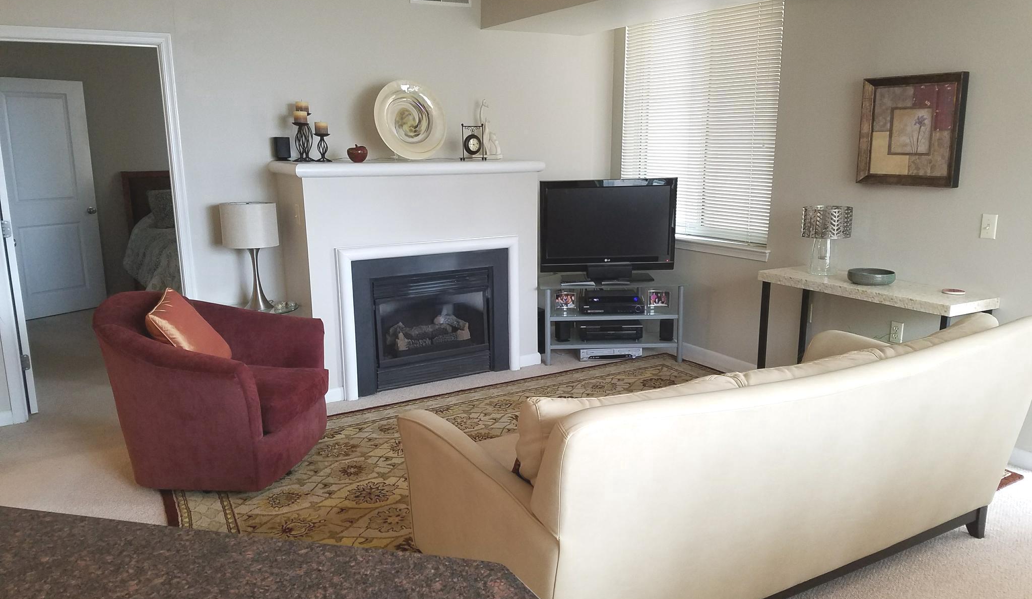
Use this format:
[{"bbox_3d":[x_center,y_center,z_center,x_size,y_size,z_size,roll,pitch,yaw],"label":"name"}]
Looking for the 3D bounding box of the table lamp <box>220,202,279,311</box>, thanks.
[{"bbox_3d":[-1.541,-0.253,4.537,0.312,0.628,0.312,-8,14,-29],"label":"table lamp"}]

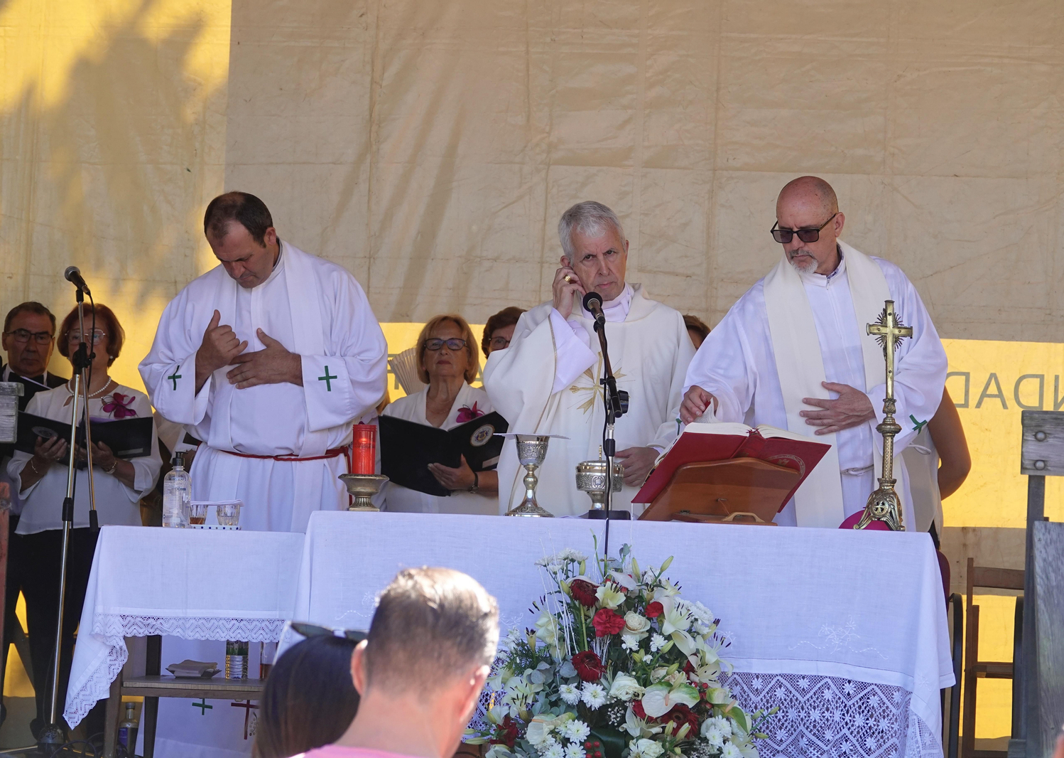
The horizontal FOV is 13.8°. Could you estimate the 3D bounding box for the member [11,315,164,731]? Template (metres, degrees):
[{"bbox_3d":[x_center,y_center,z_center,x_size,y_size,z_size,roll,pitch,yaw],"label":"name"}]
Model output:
[{"bbox_3d":[-1.603,0.503,15.472,0.540,1.535,0.400,2,-2,5],"label":"member"}]

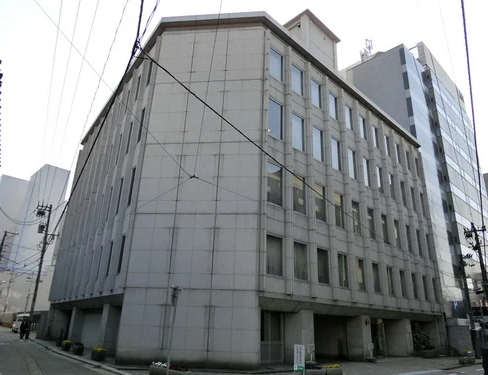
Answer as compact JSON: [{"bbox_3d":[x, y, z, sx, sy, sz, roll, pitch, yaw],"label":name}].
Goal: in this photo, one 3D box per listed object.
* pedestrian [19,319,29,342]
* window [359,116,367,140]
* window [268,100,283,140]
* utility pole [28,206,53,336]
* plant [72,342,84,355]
[{"bbox_3d":[-17.874,11.602,29.348,0.500,1.670,0.380,13,-23,-27],"label":"pedestrian"},{"bbox_3d":[8.424,-4.214,25.798,0.940,1.716,0.150,20,-27,-40],"label":"window"},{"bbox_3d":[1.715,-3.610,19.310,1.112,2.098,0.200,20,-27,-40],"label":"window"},{"bbox_3d":[-21.237,8.142,37.955,0.400,13.189,0.400,-2,-21,-2],"label":"utility pole"},{"bbox_3d":[-8.202,8.037,17.980,0.505,0.496,0.505,16,-25,-32],"label":"plant"}]

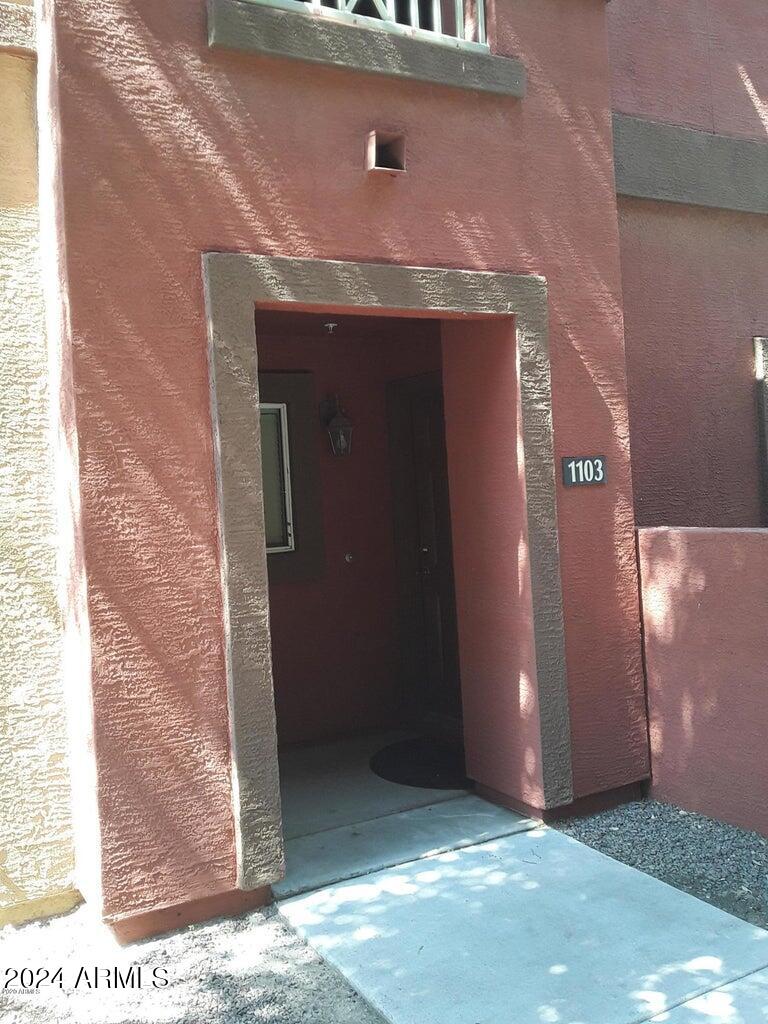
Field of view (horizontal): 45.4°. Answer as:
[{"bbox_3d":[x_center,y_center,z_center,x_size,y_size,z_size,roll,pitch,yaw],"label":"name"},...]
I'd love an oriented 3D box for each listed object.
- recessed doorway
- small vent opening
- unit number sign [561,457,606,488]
[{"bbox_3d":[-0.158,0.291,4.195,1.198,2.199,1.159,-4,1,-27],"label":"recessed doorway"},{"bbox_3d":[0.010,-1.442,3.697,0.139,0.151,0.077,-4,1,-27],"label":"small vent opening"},{"bbox_3d":[0.914,-0.186,4.161,0.247,0.128,0.013,-4,1,-27],"label":"unit number sign"}]

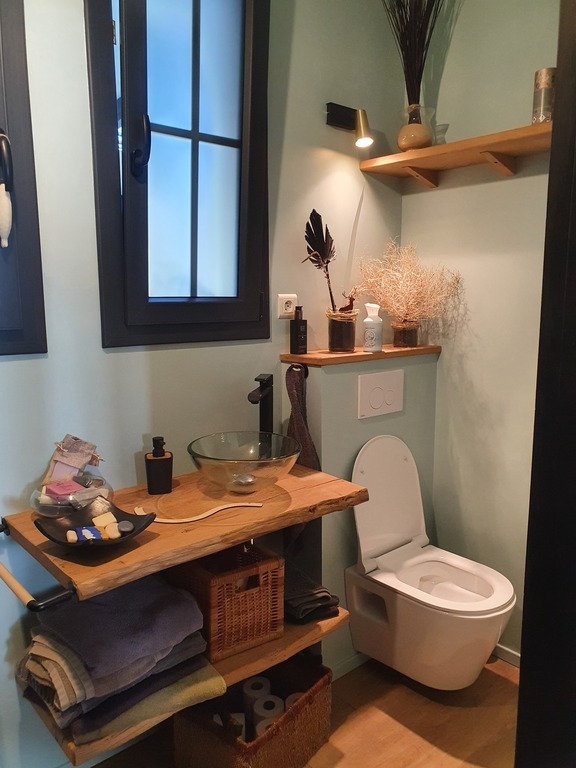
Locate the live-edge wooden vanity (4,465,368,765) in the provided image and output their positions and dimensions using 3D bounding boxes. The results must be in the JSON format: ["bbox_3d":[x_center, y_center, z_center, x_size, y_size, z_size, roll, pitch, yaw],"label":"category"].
[{"bbox_3d":[-0.239,0.558,1.620,0.865,0.474,0.485,-8,12,-40],"label":"live-edge wooden vanity"}]

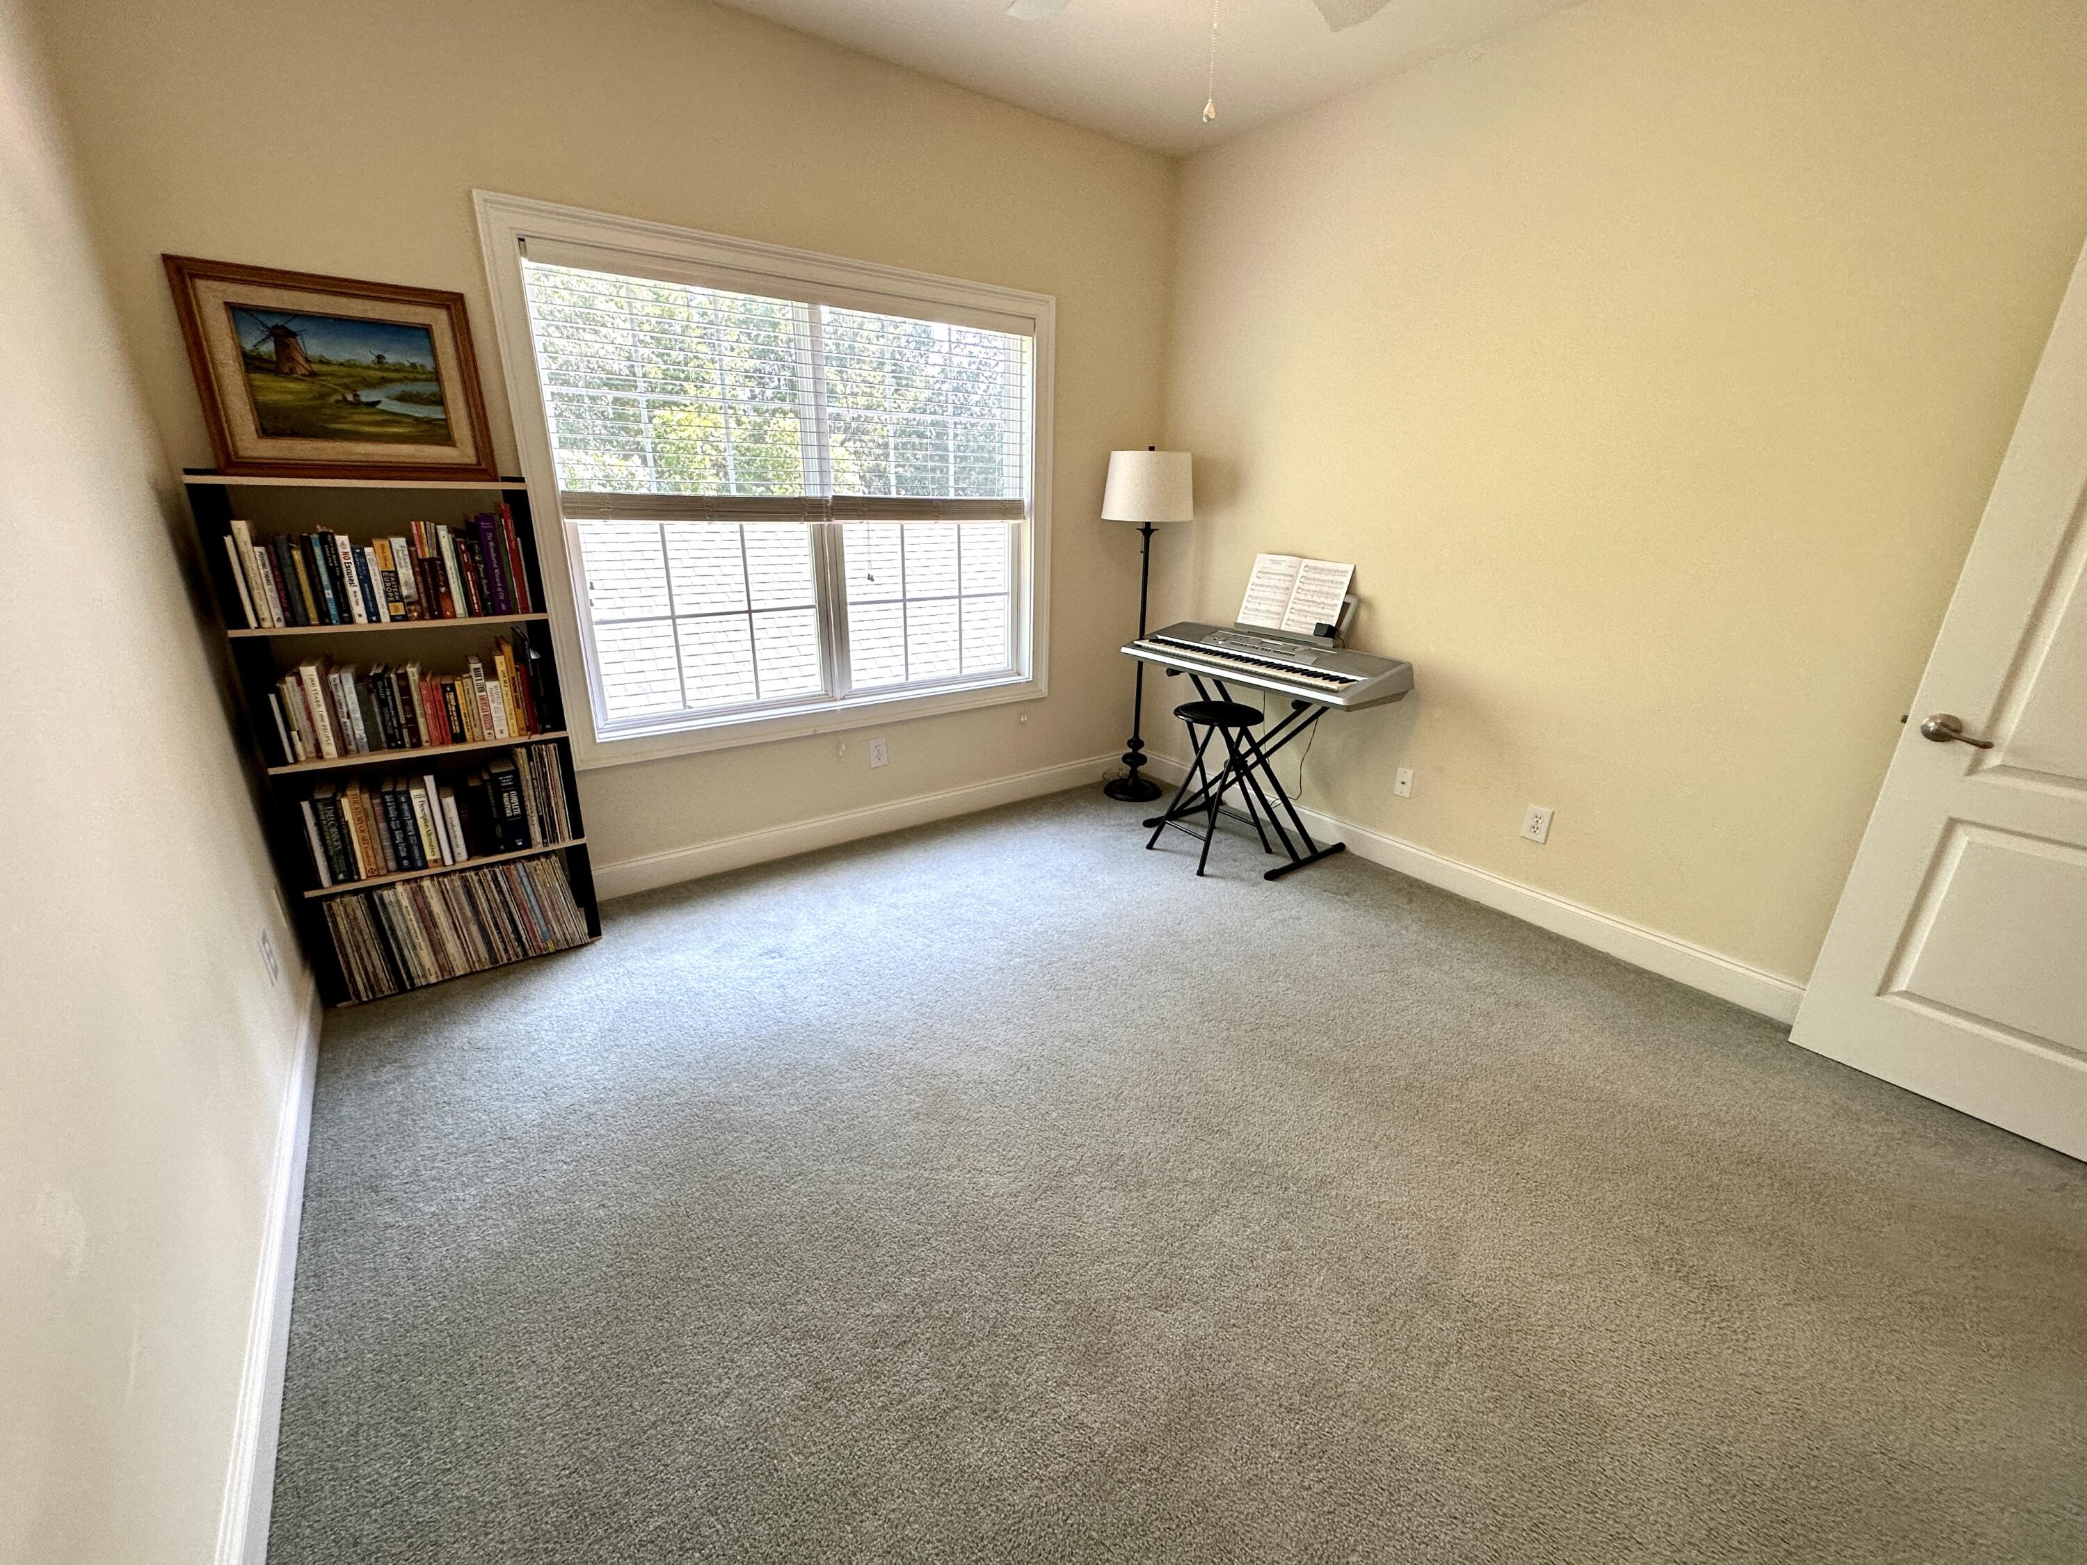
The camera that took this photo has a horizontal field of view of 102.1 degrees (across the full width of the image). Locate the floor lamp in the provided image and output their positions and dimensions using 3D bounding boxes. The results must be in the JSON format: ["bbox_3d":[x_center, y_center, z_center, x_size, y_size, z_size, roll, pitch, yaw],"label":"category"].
[{"bbox_3d":[0.466,-0.698,3.911,0.410,1.591,0.410,1,19,0],"label":"floor lamp"}]

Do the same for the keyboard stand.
[{"bbox_3d":[0.874,-0.087,3.538,0.496,0.701,0.698,-13,24,-35],"label":"keyboard stand"}]

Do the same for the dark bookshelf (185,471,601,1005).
[{"bbox_3d":[-1.782,-0.137,2.439,0.681,1.425,0.279,-13,24,-35],"label":"dark bookshelf"}]

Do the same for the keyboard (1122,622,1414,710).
[{"bbox_3d":[0.854,-0.503,3.466,0.388,0.134,1.174,-13,24,-35],"label":"keyboard"}]

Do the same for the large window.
[{"bbox_3d":[-0.775,-1.005,3.139,1.978,1.653,0.111,-13,24,-35],"label":"large window"}]

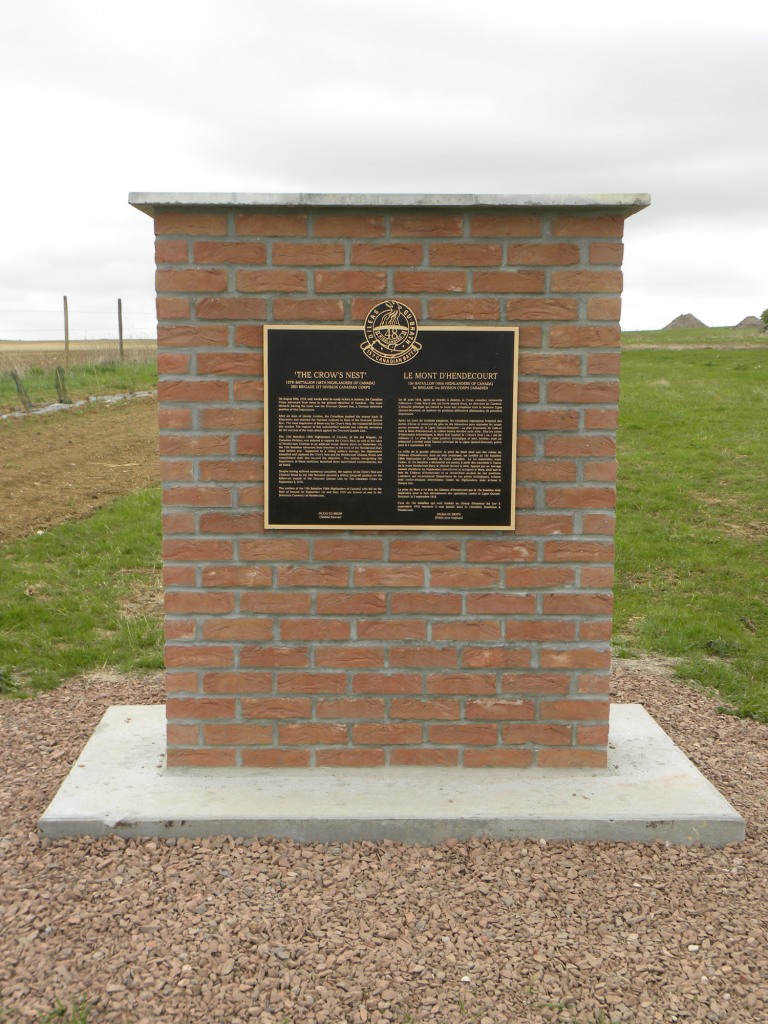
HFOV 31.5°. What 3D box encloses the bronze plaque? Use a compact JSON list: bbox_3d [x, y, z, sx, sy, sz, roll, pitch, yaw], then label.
[{"bbox_3d":[0.020,-0.266,4.047,0.755,0.649,0.025,0,9,-1],"label":"bronze plaque"}]

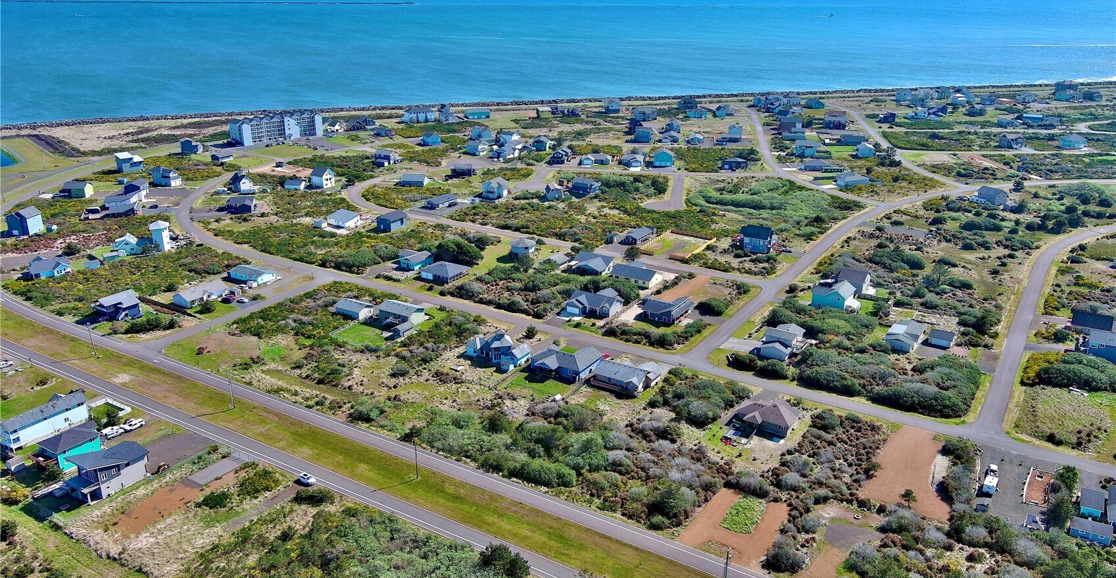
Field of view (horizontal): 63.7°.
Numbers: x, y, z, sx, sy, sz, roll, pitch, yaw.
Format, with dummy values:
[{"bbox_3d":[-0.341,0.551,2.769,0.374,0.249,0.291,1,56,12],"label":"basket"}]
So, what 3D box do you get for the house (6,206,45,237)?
[{"bbox_3d":[-240.410,-30.400,405.180,11.100,10.200,10.500,3,20,7],"label":"house"}]

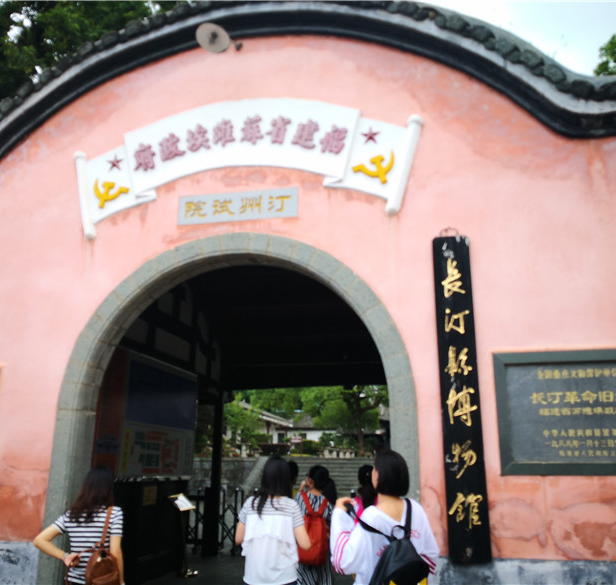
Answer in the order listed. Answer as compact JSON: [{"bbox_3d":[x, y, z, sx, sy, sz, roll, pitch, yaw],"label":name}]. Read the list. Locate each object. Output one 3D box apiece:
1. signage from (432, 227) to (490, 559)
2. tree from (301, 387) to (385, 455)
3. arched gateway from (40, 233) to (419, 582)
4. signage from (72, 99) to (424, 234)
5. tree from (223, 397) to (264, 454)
[{"bbox_3d":[1.204,0.766,4.796,0.297,2.510,0.070,-3,-16,11],"label":"signage"},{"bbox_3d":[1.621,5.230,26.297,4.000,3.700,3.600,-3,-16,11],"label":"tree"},{"bbox_3d":[-0.681,1.214,5.250,3.190,3.570,0.360,-3,-16,11],"label":"arched gateway"},{"bbox_3d":[-0.663,-1.203,5.721,3.468,1.329,0.100,-3,-16,11],"label":"signage"},{"bbox_3d":[-2.839,5.551,25.585,2.100,2.500,1.900,-3,-16,11],"label":"tree"}]

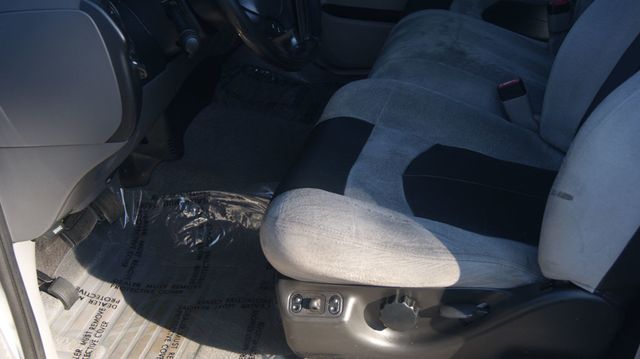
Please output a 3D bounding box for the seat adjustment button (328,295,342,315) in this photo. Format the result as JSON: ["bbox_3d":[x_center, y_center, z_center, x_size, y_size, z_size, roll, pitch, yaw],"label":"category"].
[{"bbox_3d":[0.024,0.191,1.347,0.020,0.030,0.010,5,30,9],"label":"seat adjustment button"}]

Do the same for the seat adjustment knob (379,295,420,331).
[{"bbox_3d":[0.122,0.203,1.339,0.056,0.056,0.026,5,30,9],"label":"seat adjustment knob"}]

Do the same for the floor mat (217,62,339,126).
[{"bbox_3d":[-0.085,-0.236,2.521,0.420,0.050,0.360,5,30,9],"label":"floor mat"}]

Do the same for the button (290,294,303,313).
[{"bbox_3d":[-0.036,0.192,1.365,0.019,0.029,0.010,5,30,9],"label":"button"}]

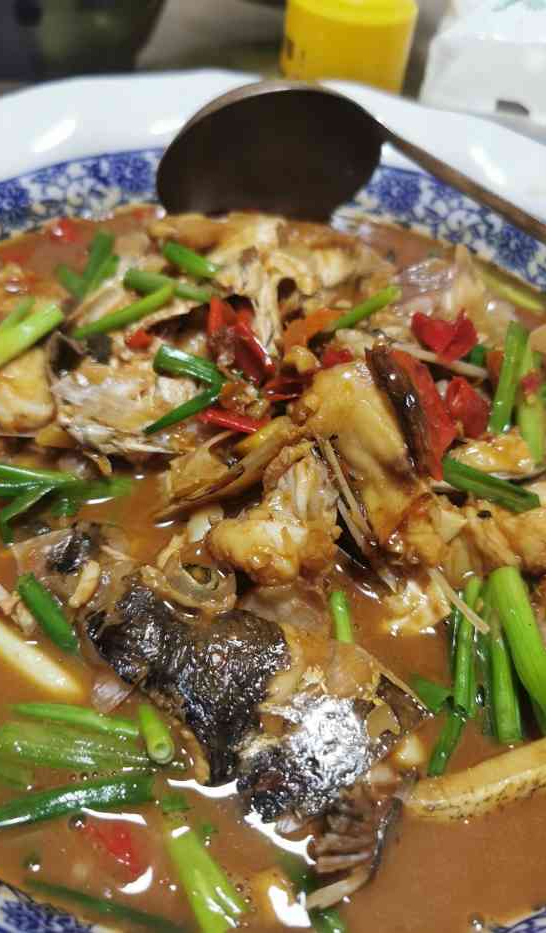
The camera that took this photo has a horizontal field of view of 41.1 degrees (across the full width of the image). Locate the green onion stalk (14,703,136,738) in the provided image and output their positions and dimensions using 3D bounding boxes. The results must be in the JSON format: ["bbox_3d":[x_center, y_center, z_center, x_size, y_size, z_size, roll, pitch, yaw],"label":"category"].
[{"bbox_3d":[-0.049,0.062,0.179,0.032,0.004,0.004,11,51,1],"label":"green onion stalk"}]

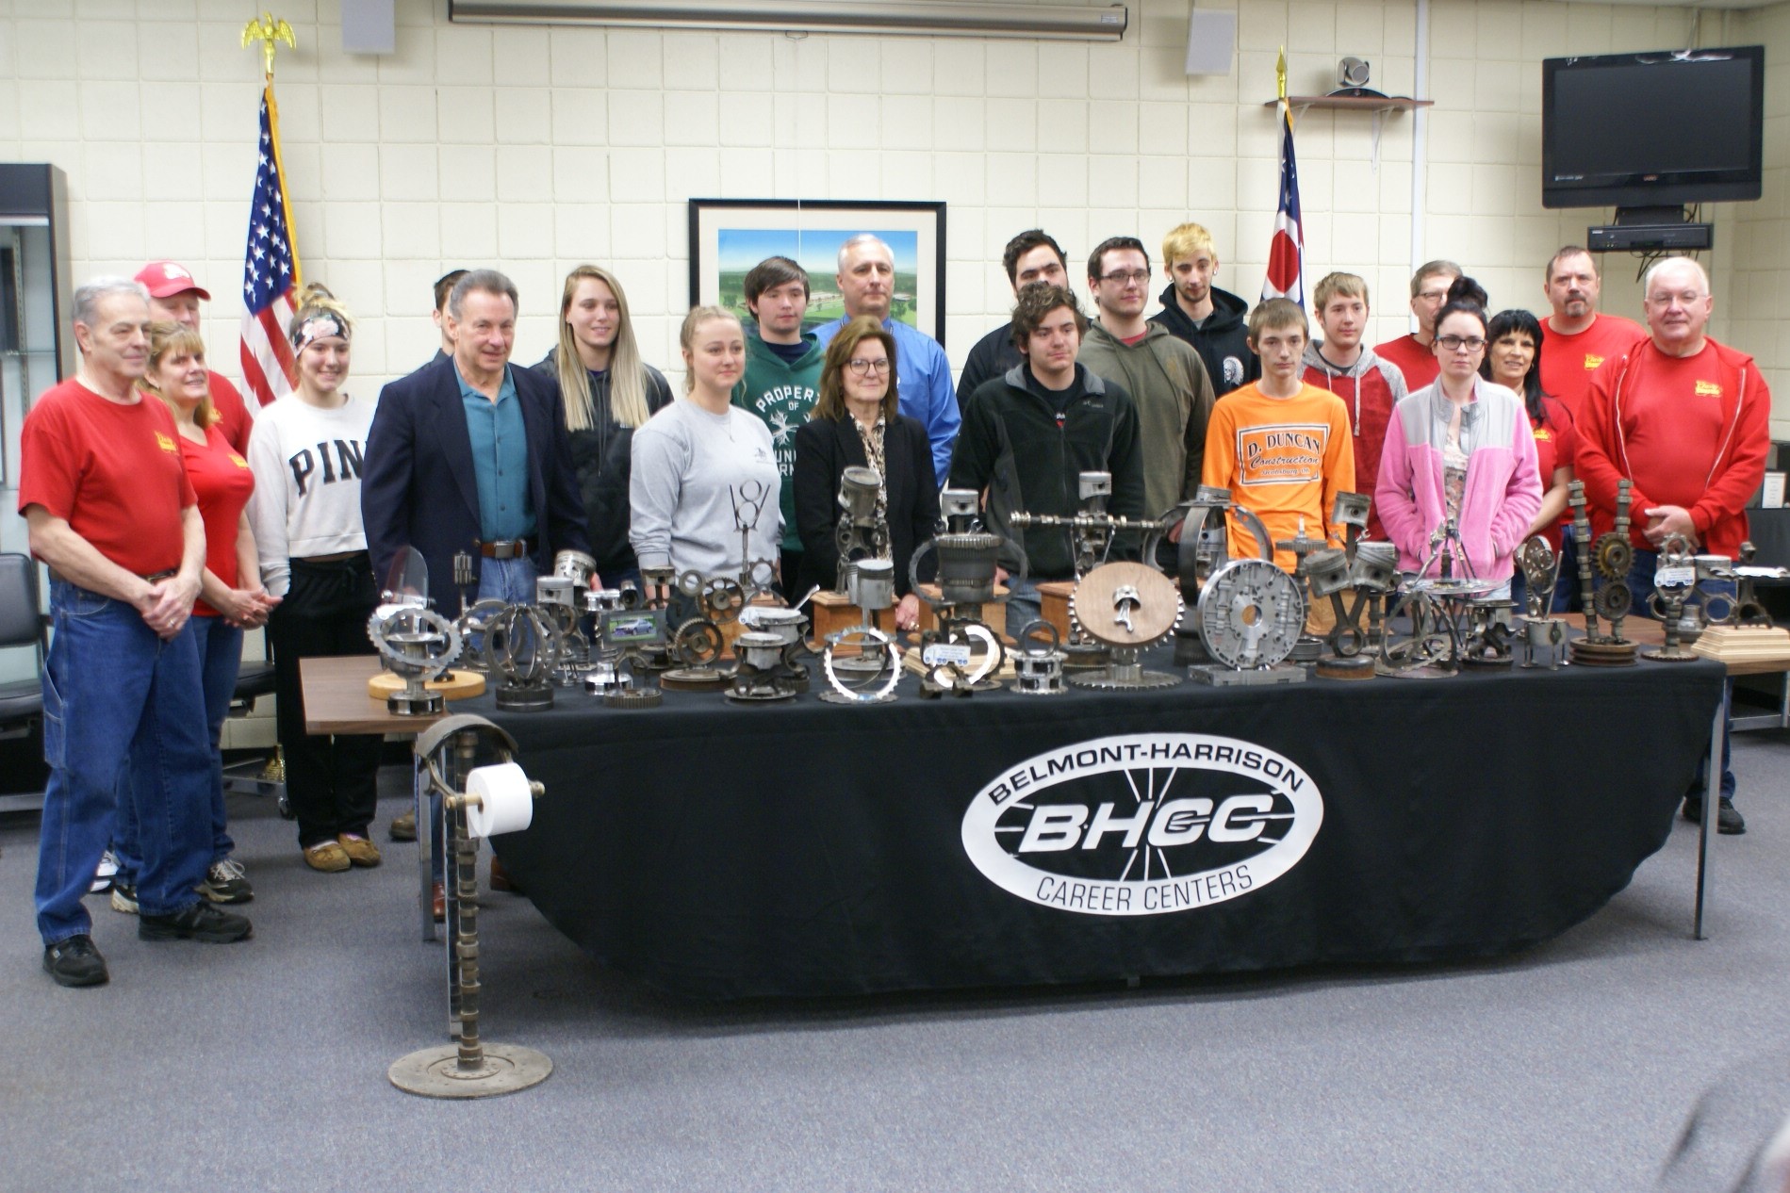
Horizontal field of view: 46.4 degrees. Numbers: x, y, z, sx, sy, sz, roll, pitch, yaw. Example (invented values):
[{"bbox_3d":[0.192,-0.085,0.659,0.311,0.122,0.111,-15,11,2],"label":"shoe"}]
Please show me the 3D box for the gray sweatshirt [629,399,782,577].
[{"bbox_3d":[-0.533,-0.295,5.870,0.460,0.540,0.300,-5,9,-32],"label":"gray sweatshirt"}]

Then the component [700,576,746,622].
[{"bbox_3d":[-0.432,0.009,5.250,0.122,0.122,0.035,-3,8,-20],"label":"component"}]

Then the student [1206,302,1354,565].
[{"bbox_3d":[1.156,-0.059,6.337,0.455,1.675,0.290,0,7,4],"label":"student"}]

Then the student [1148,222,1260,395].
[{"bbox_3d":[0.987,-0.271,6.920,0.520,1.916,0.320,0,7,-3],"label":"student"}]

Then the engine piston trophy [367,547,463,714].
[{"bbox_3d":[-1.075,0.070,4.651,0.210,0.357,0.190,-2,7,-14],"label":"engine piston trophy"}]

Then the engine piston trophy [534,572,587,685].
[{"bbox_3d":[-0.845,0.076,5.237,0.135,0.265,0.140,-1,8,-5],"label":"engine piston trophy"}]

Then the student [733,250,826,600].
[{"bbox_3d":[-0.353,-0.177,6.800,0.500,1.820,0.300,-2,8,-12],"label":"student"}]

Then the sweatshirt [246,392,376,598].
[{"bbox_3d":[-1.698,-0.300,6.221,0.480,0.610,0.290,-4,8,-24],"label":"sweatshirt"}]

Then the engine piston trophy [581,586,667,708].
[{"bbox_3d":[-0.628,0.109,4.846,0.190,0.266,0.150,-1,7,-9],"label":"engine piston trophy"}]

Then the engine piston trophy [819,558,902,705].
[{"bbox_3d":[-0.083,0.071,5.062,0.200,0.320,0.210,-2,8,-12],"label":"engine piston trophy"}]

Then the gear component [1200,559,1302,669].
[{"bbox_3d":[0.895,0.046,5.250,0.277,0.277,0.060,-2,8,-16],"label":"gear component"}]

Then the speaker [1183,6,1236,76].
[{"bbox_3d":[1.188,-2.083,7.850,0.170,0.250,0.130,-1,21,-11],"label":"speaker"}]

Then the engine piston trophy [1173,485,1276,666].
[{"bbox_3d":[0.794,-0.054,5.207,0.315,0.451,0.300,3,8,20],"label":"engine piston trophy"}]

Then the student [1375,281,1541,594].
[{"bbox_3d":[1.742,-0.108,6.490,0.490,1.729,0.320,1,8,13],"label":"student"}]

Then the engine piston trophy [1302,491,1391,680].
[{"bbox_3d":[1.153,-0.028,5.288,0.220,0.460,0.160,0,8,-3],"label":"engine piston trophy"}]

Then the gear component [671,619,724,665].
[{"bbox_3d":[-0.493,0.113,5.200,0.126,0.126,0.035,-3,8,-22],"label":"gear component"}]

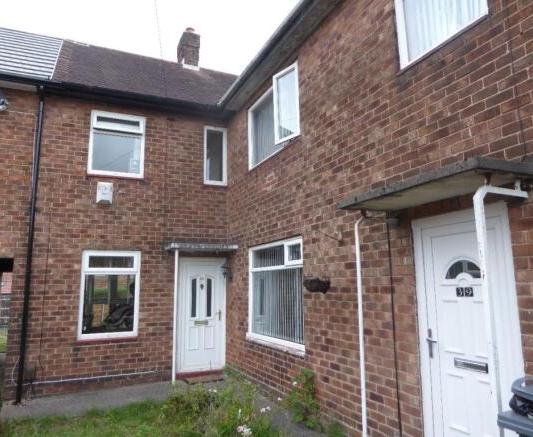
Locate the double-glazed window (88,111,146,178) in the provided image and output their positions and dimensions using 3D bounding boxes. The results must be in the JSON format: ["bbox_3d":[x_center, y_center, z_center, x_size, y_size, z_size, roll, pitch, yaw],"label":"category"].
[{"bbox_3d":[-2.726,-1.346,7.408,0.966,1.215,0.100,4,-11,-26],"label":"double-glazed window"}]

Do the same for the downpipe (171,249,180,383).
[{"bbox_3d":[-1.578,1.657,6.995,0.068,2.279,0.060,4,-11,-26],"label":"downpipe"}]

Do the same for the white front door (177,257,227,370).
[{"bbox_3d":[-1.212,1.810,7.647,0.946,2.126,0.090,4,-11,-26],"label":"white front door"}]

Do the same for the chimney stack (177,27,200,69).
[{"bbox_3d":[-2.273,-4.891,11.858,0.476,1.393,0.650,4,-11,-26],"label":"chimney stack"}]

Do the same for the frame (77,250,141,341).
[{"bbox_3d":[-2.684,1.304,6.958,0.950,1.500,0.100,4,-11,-26],"label":"frame"}]

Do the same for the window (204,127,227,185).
[{"bbox_3d":[-1.042,-1.269,8.226,0.495,1.235,0.100,4,-11,-26],"label":"window"}]

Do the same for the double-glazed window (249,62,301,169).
[{"bbox_3d":[0.051,-1.563,6.537,0.170,1.151,1.774,4,-11,-26],"label":"double-glazed window"}]

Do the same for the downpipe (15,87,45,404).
[{"bbox_3d":[-3.778,0.260,6.496,0.074,5.113,0.100,4,-11,-26],"label":"downpipe"}]

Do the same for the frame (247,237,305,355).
[{"bbox_3d":[0.102,1.142,6.161,0.120,1.506,1.812,4,-11,-26],"label":"frame"}]

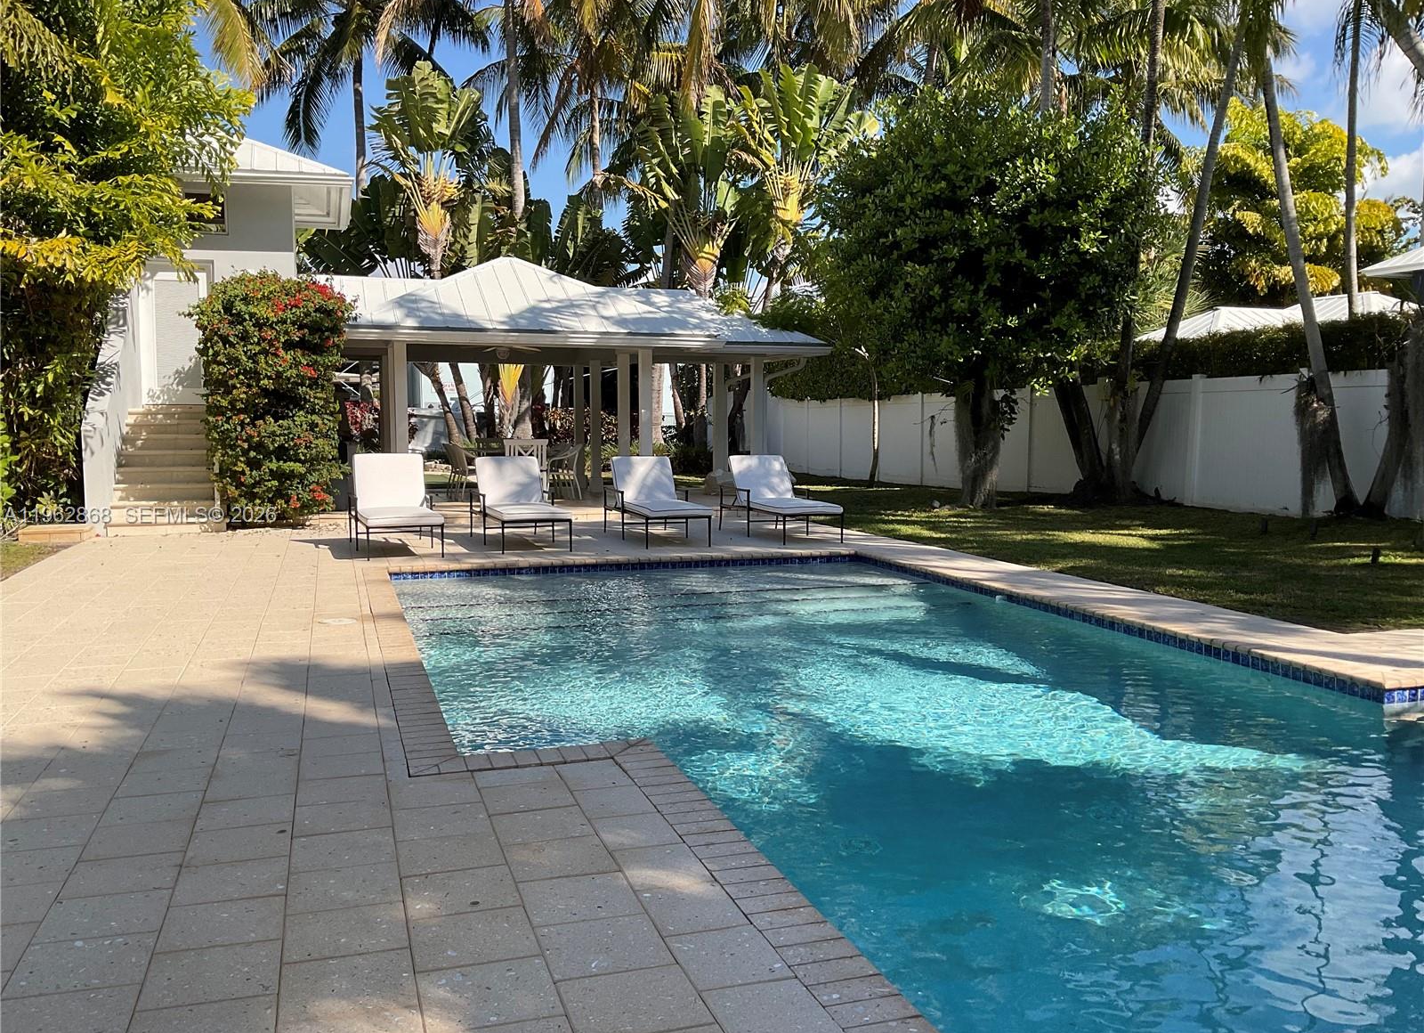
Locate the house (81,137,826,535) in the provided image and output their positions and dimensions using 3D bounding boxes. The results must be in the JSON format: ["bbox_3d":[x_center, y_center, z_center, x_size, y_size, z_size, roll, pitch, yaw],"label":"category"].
[{"bbox_3d":[-3.715,-2.934,17.961,10.257,5.589,6.838,-1,5,-18],"label":"house"}]

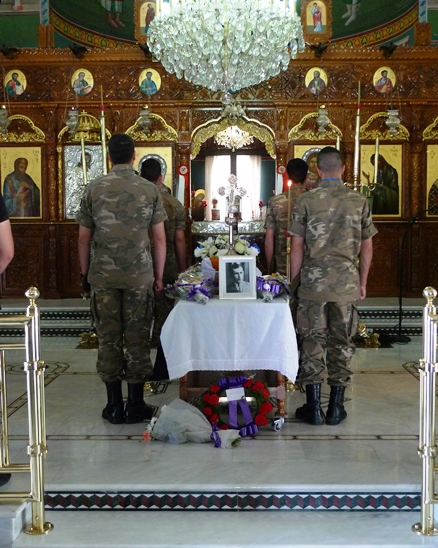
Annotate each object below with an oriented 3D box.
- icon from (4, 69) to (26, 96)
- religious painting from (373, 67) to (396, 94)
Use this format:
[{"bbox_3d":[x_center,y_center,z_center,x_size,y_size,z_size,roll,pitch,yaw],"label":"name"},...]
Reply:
[{"bbox_3d":[-2.613,-2.460,8.899,0.287,0.348,0.050,0,4,1],"label":"icon"},{"bbox_3d":[2.076,-2.421,8.644,0.289,0.326,0.030,0,4,1],"label":"religious painting"}]

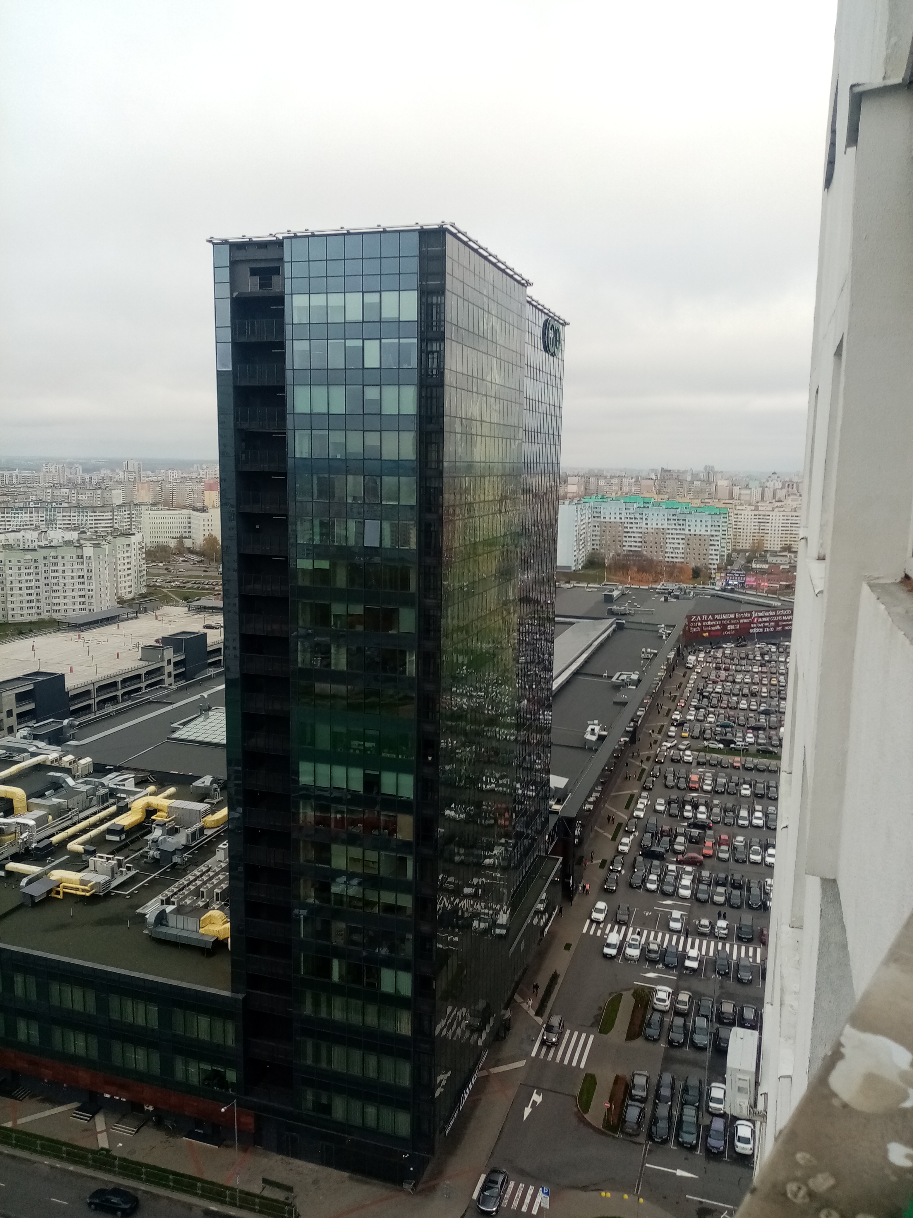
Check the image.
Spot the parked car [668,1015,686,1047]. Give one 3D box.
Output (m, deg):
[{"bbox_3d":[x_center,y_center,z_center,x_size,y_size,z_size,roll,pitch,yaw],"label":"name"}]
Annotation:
[{"bbox_3d":[25.312,48.145,104.623,1.820,1.500,4.500,4,10,18],"label":"parked car"}]

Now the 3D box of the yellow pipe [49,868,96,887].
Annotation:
[{"bbox_3d":[-44.038,30.670,104.107,5.100,1.200,1.900,4,10,18],"label":"yellow pipe"}]

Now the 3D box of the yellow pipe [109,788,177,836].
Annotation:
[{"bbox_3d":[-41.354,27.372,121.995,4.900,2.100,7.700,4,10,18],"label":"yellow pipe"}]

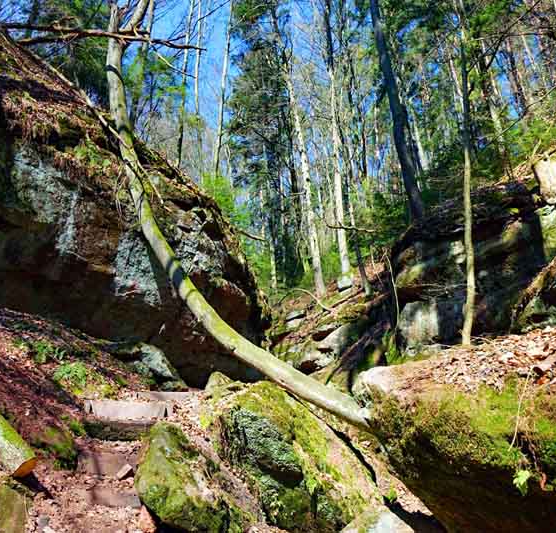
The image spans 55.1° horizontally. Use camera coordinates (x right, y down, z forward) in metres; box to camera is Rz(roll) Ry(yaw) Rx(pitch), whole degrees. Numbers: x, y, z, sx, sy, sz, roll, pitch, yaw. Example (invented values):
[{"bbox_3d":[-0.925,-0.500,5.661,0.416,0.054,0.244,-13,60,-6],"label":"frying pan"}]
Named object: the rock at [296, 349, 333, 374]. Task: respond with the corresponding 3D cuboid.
[{"bbox_3d":[0.685,1.782,10.000,0.641,0.453,0.600,0,-14,4],"label":"rock"}]

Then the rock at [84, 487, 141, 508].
[{"bbox_3d":[-1.474,2.058,4.750,0.474,0.182,0.300,1,-14,0],"label":"rock"}]

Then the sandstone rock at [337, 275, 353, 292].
[{"bbox_3d":[1.899,0.485,15.225,0.434,0.400,0.450,-1,-14,7],"label":"sandstone rock"}]

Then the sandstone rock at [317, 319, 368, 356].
[{"bbox_3d":[1.264,1.392,10.450,0.968,0.693,0.900,-1,-14,7],"label":"sandstone rock"}]

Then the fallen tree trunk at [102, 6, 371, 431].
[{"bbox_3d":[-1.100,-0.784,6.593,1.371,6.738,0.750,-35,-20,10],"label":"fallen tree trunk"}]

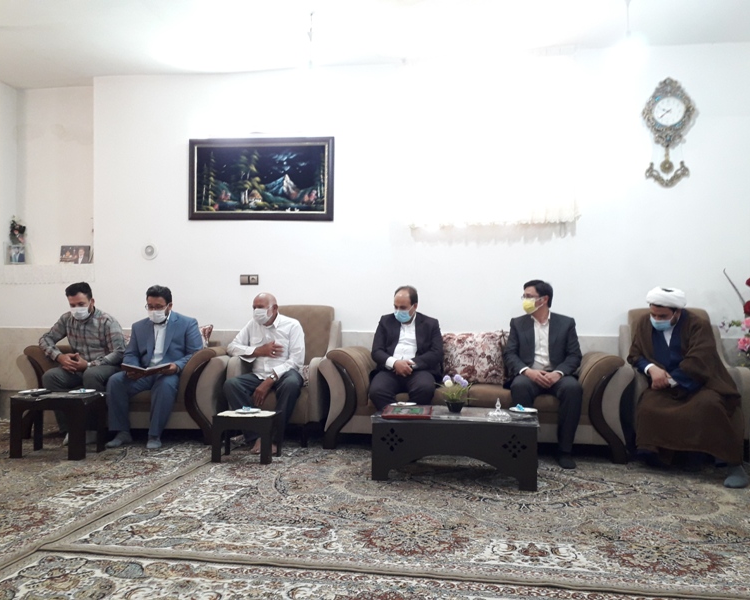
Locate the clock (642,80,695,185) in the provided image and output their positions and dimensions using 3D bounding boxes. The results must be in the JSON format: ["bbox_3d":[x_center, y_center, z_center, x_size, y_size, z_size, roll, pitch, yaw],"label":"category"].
[{"bbox_3d":[2.239,-1.278,4.760,0.370,0.805,0.070,0,0,9],"label":"clock"}]

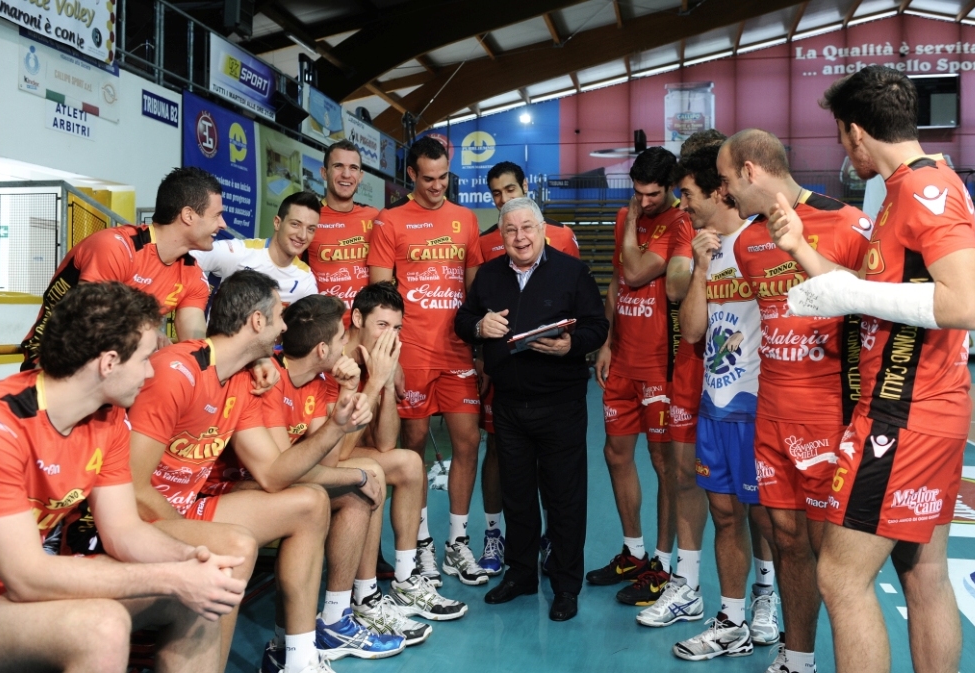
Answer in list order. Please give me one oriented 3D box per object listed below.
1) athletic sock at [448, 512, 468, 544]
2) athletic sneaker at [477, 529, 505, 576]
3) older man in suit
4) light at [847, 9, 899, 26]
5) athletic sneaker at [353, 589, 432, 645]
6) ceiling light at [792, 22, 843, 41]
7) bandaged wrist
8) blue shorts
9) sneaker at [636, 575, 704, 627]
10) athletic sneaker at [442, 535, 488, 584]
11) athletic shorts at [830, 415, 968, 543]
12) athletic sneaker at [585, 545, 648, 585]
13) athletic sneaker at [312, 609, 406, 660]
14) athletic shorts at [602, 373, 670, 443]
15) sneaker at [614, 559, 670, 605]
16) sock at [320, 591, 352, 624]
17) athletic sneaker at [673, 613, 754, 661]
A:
[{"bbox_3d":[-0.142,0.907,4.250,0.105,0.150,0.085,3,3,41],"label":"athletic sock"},{"bbox_3d":[0.026,0.959,4.003,0.117,0.146,0.322,1,2,3],"label":"athletic sneaker"},{"bbox_3d":[0.190,0.264,3.771,0.620,1.710,0.480,0,2,3],"label":"older man in suit"},{"bbox_3d":[12.665,-10.521,29.597,1.526,0.170,0.160,-10,0,13],"label":"light"},{"bbox_3d":[-0.340,0.985,3.193,0.322,0.146,0.117,2,2,26],"label":"athletic sneaker"},{"bbox_3d":[10.999,-10.195,29.993,1.634,0.170,0.160,-11,-1,13],"label":"ceiling light"},{"bbox_3d":[0.863,-0.085,2.070,0.340,0.130,0.110,1,2,18],"label":"bandaged wrist"},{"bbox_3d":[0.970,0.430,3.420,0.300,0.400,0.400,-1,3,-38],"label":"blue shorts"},{"bbox_3d":[0.737,1.053,3.600,0.300,0.150,0.115,-1,2,-37],"label":"sneaker"},{"bbox_3d":[-0.095,0.963,3.883,0.117,0.146,0.322,-1,2,-33],"label":"athletic sneaker"},{"bbox_3d":[1.023,0.330,2.250,0.310,0.350,0.380,2,2,41],"label":"athletic shorts"},{"bbox_3d":[0.610,1.055,4.196,0.309,0.145,0.112,0,2,-17],"label":"athletic sneaker"},{"bbox_3d":[-0.434,0.991,3.015,0.322,0.146,0.117,1,2,-2],"label":"athletic sneaker"},{"bbox_3d":[0.690,0.272,4.060,0.300,0.400,0.410,0,2,-30],"label":"athletic shorts"},{"bbox_3d":[0.707,1.048,3.896,0.300,0.140,0.115,-1,2,-33],"label":"sneaker"},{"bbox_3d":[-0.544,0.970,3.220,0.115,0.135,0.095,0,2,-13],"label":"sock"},{"bbox_3d":[0.832,1.090,3.297,0.297,0.145,0.112,1,2,-9],"label":"athletic sneaker"}]

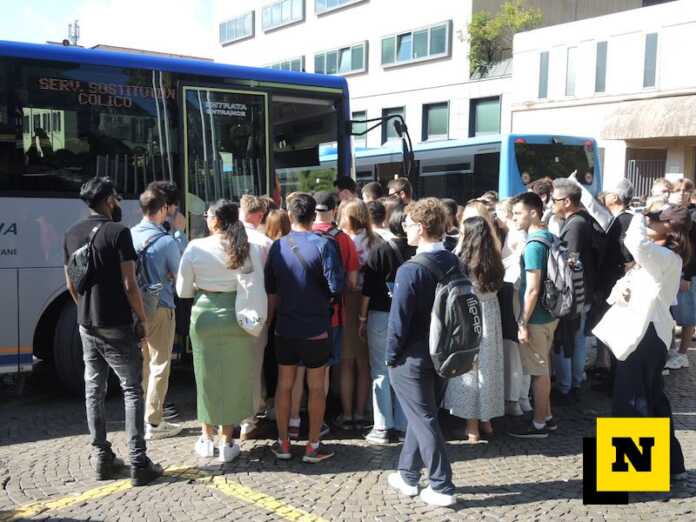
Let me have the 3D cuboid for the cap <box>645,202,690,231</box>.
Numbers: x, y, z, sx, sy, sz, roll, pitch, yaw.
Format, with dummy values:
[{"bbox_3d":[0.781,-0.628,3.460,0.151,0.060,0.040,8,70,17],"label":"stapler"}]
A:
[{"bbox_3d":[1.966,-0.274,4.700,0.270,0.150,0.180,1,5,6],"label":"cap"}]

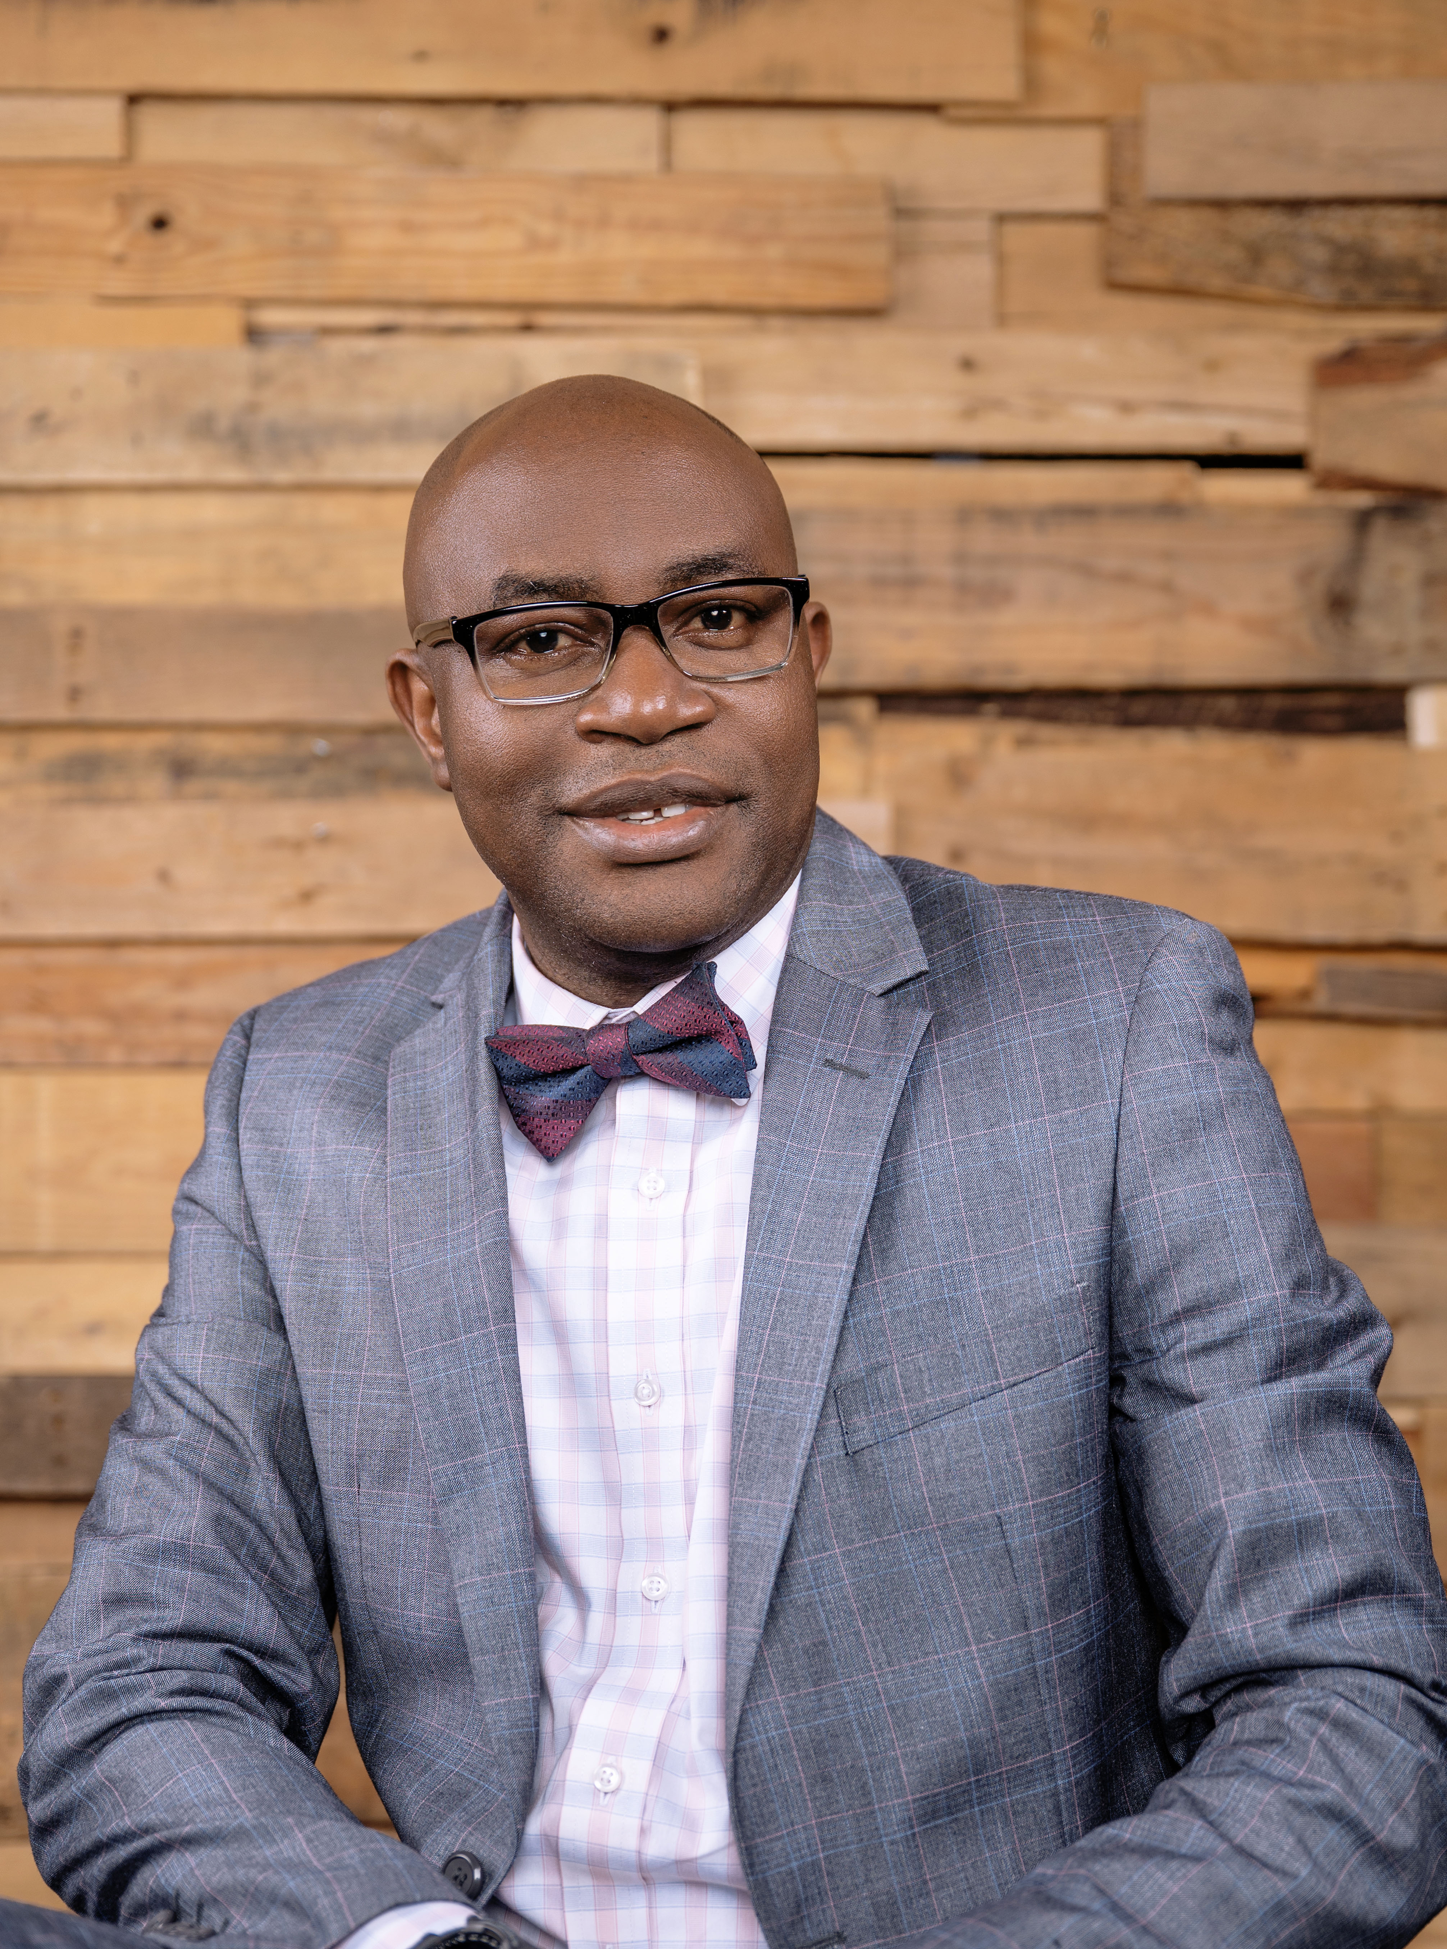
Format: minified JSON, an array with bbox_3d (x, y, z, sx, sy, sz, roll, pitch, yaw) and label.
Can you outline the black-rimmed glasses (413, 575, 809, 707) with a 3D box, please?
[{"bbox_3d":[-0.041,-0.128,1.050,0.143,0.045,0.142,-8,6,-7],"label":"black-rimmed glasses"}]

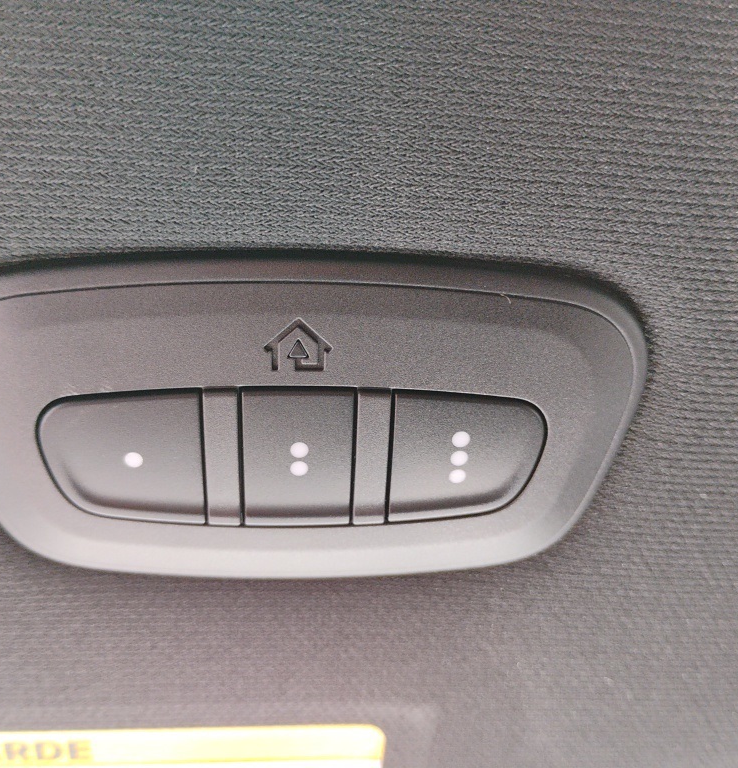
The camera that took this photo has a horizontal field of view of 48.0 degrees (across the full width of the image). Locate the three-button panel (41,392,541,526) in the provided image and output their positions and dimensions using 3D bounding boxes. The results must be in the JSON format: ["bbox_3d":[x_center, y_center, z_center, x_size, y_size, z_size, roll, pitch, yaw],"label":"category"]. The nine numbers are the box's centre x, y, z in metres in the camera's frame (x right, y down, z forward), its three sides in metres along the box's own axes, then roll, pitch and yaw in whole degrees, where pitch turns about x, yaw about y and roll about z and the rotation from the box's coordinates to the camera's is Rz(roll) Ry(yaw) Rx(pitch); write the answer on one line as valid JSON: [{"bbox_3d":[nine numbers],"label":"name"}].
[{"bbox_3d":[-0.008,0.008,0.091,0.055,0.006,0.018,0,-64,-5],"label":"three-button panel"}]

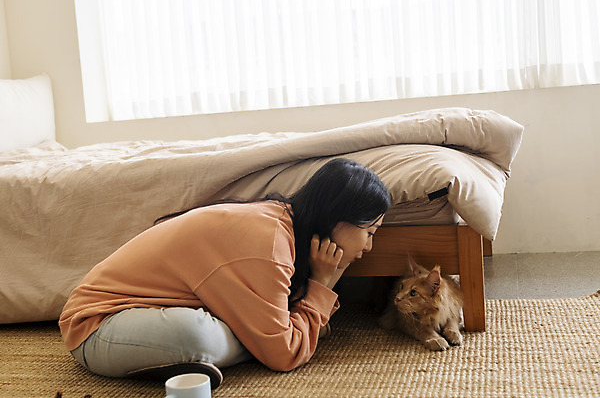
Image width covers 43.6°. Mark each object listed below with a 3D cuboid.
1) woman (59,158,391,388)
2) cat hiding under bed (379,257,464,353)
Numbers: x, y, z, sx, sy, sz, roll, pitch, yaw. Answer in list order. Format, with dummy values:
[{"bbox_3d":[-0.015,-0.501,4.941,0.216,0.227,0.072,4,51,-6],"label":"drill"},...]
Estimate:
[{"bbox_3d":[-0.192,0.136,1.864,0.830,0.450,0.550,-4,6,-4],"label":"woman"},{"bbox_3d":[0.289,0.220,1.927,0.210,0.210,0.390,-5,6,-16],"label":"cat hiding under bed"}]

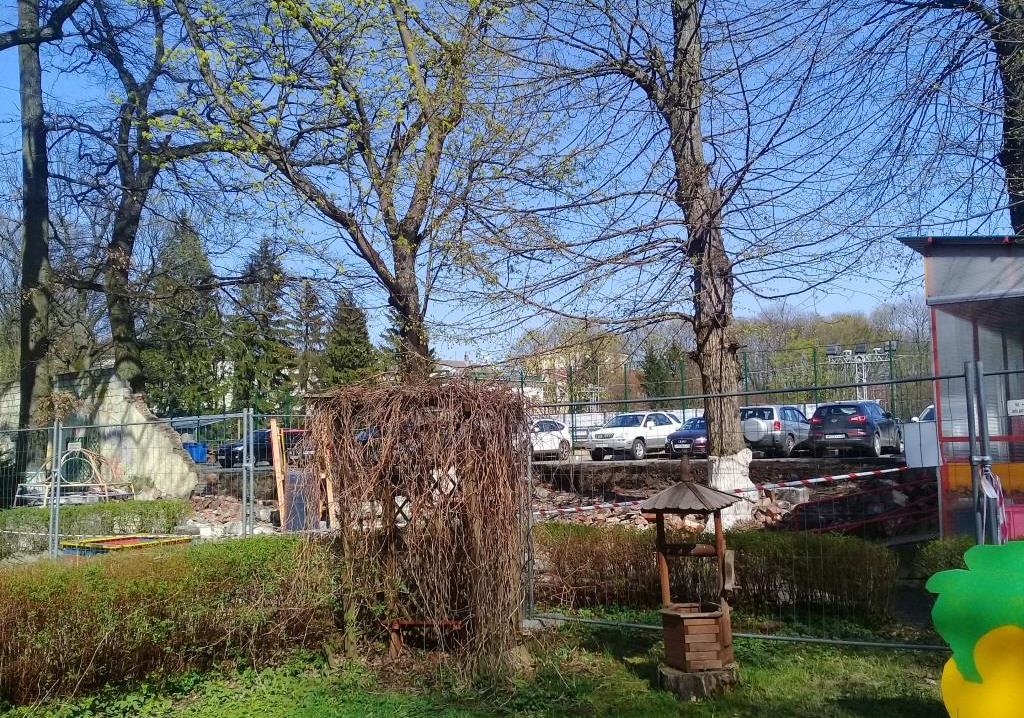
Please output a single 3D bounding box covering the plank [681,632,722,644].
[{"bbox_3d":[1.187,1.756,5.765,0.201,0.056,0.030,-2,-5,2],"label":"plank"}]

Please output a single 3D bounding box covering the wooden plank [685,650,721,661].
[{"bbox_3d":[1.192,1.867,5.765,0.201,0.056,0.030,-2,-5,2],"label":"wooden plank"}]

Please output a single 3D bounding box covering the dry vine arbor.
[{"bbox_3d":[-0.675,1.234,7.068,1.580,2.050,1.200,-1,-5,3],"label":"dry vine arbor"}]

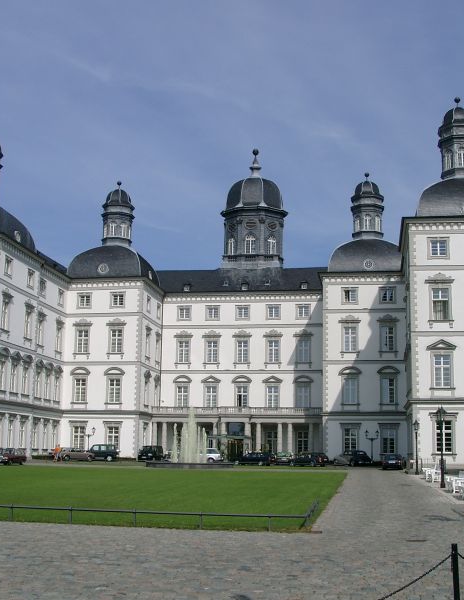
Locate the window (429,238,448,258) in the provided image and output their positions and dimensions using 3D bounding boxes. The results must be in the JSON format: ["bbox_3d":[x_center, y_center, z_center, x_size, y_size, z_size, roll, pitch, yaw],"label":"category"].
[{"bbox_3d":[19.009,-4.743,72.231,1.713,1.917,0.300,-1,-11,9],"label":"window"}]

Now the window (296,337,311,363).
[{"bbox_3d":[9.555,6.738,103.923,1.693,3.235,0.300,-1,-11,9],"label":"window"}]

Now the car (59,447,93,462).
[{"bbox_3d":[-17.096,17.162,87.139,4.100,1.420,1.740,-1,-11,9],"label":"car"}]

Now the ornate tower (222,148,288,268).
[{"bbox_3d":[3.375,-13.801,118.894,9.899,19.038,9.899,-1,-11,9],"label":"ornate tower"}]

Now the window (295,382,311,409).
[{"bbox_3d":[9.299,12.641,102.775,1.836,3.294,0.300,-1,-11,9],"label":"window"}]

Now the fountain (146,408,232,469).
[{"bbox_3d":[-3.797,12.567,71.853,8.057,5.435,8.057,-1,-11,9],"label":"fountain"}]

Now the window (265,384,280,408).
[{"bbox_3d":[5.394,12.769,103.389,1.883,3.208,0.300,-1,-11,9],"label":"window"}]

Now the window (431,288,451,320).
[{"bbox_3d":[18.945,0.353,71.214,1.714,3.119,0.300,-1,-11,9],"label":"window"}]

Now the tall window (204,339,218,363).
[{"bbox_3d":[-2.661,6.913,105.889,1.758,3.256,0.300,-1,-11,9],"label":"tall window"}]

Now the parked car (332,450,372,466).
[{"bbox_3d":[13.408,17.607,87.159,1.800,1.620,4.800,8,-13,-32],"label":"parked car"}]

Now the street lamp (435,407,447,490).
[{"bbox_3d":[9.967,6.996,37.500,0.550,3.900,0.550,-1,-11,9],"label":"street lamp"}]

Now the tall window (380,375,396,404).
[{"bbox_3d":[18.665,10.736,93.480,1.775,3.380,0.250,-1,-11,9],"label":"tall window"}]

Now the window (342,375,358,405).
[{"bbox_3d":[13.851,10.540,91.774,1.778,3.318,0.300,-1,-11,9],"label":"window"}]

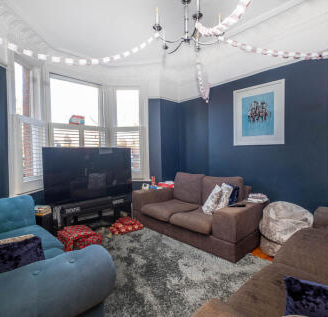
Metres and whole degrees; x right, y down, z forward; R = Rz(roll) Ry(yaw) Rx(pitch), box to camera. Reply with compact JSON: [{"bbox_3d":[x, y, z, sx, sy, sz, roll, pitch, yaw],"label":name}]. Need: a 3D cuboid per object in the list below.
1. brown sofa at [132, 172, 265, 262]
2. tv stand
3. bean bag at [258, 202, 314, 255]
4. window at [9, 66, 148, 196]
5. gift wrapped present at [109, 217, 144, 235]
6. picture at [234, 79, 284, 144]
[{"bbox_3d":[0.440,0.692,3.162,0.937,0.852,1.981,-2,2,-42],"label":"brown sofa"},{"bbox_3d":[-1.247,0.924,3.539,1.296,0.420,0.396,-1,2,-25],"label":"tv stand"},{"bbox_3d":[1.452,0.816,2.409,0.576,0.612,0.576,-1,1,-6],"label":"bean bag"},{"bbox_3d":[-1.398,-0.441,3.606,2.351,1.841,0.664,-2,2,-42],"label":"window"},{"bbox_3d":[-0.593,1.072,3.245,0.492,0.114,0.336,-2,2,-28],"label":"gift wrapped present"},{"bbox_3d":[1.349,-0.622,2.879,0.030,0.864,0.724,-2,2,-42],"label":"picture"}]

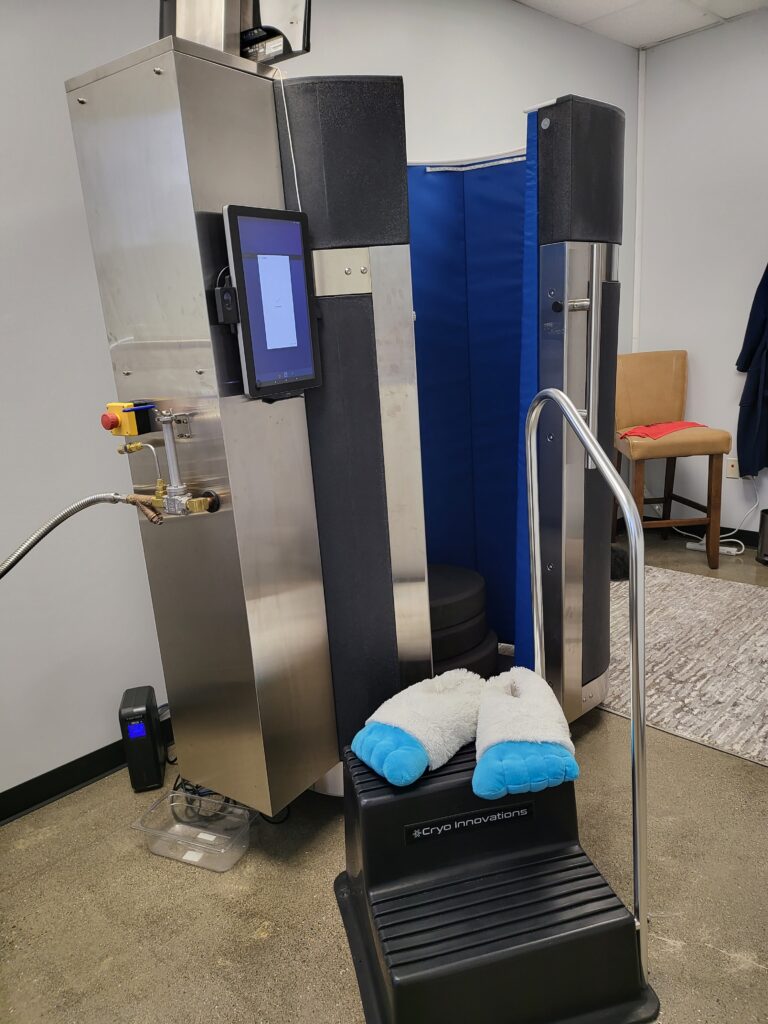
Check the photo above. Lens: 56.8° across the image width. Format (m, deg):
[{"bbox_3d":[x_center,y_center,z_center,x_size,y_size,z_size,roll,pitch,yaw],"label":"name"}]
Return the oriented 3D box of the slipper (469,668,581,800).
[{"bbox_3d":[0.306,0.492,1.659,0.211,0.154,0.320,-5,15,-2],"label":"slipper"}]

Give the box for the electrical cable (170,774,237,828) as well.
[{"bbox_3d":[-0.534,0.829,2.074,0.188,0.092,0.156,-4,15,0],"label":"electrical cable"}]

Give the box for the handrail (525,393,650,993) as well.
[{"bbox_3d":[0.425,0.343,1.492,0.079,1.206,0.442,-7,16,-12],"label":"handrail"}]

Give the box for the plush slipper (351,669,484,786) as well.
[{"bbox_3d":[0.103,0.500,1.677,0.204,0.156,0.333,11,21,43],"label":"plush slipper"}]

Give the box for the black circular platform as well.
[{"bbox_3d":[0.138,0.276,2.355,0.388,0.076,0.388,-4,15,1],"label":"black circular platform"}]

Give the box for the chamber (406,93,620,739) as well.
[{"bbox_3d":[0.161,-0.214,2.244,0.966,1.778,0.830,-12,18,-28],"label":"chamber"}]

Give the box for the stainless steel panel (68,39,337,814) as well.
[{"bbox_3d":[-0.405,-0.092,1.783,0.351,1.757,0.280,7,19,34],"label":"stainless steel panel"}]

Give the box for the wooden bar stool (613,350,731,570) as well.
[{"bbox_3d":[1.472,-0.290,3.766,0.476,1.068,0.544,-4,15,0],"label":"wooden bar stool"}]

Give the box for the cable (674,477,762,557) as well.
[{"bbox_3d":[1.782,0.006,3.883,0.442,0.394,0.156,10,21,42],"label":"cable"}]

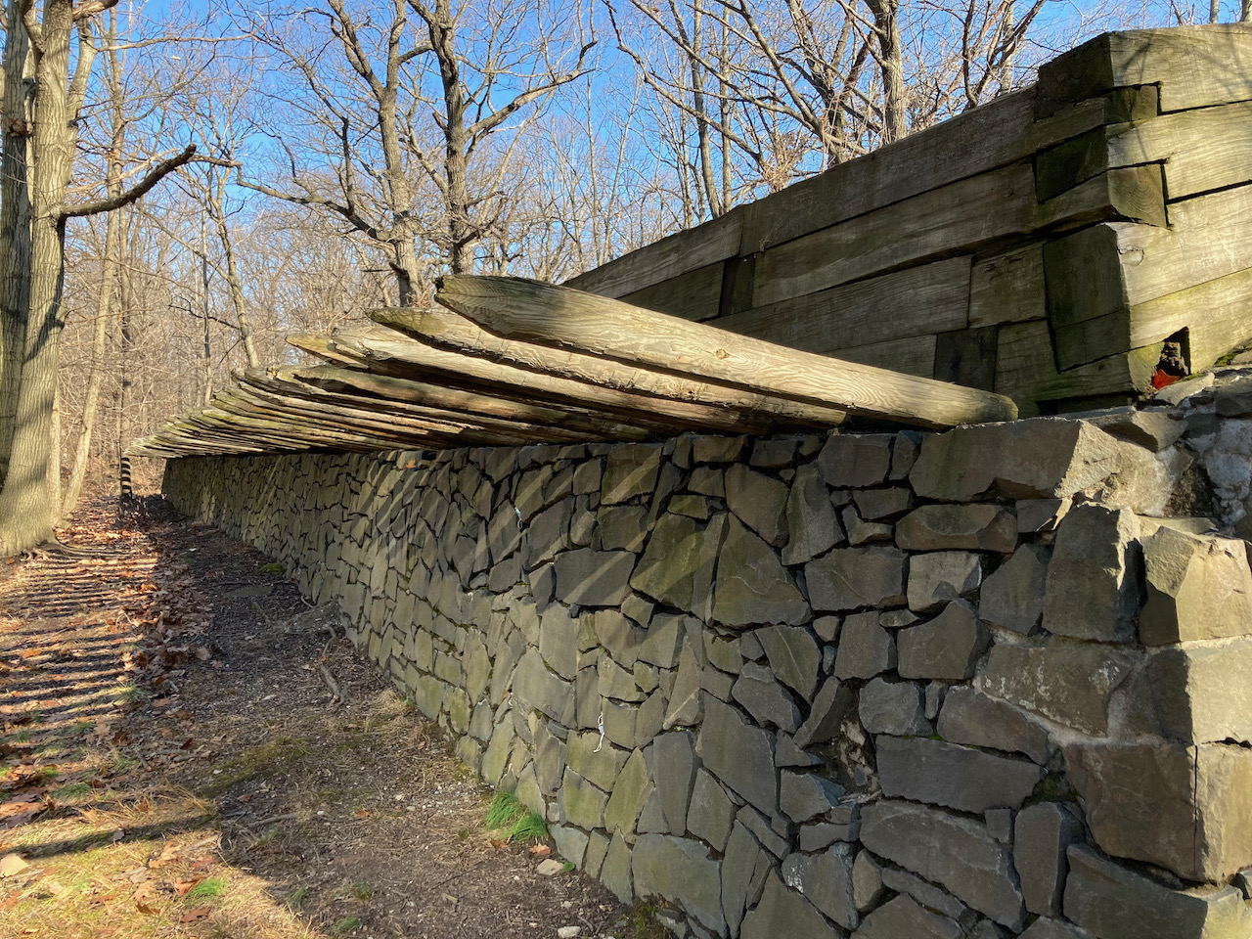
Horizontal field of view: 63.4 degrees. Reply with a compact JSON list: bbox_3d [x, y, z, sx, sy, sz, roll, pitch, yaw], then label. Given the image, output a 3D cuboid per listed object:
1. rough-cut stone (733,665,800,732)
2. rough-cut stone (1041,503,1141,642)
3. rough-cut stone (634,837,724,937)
[{"bbox_3d":[0.426,0.622,2.789,0.122,0.123,0.335,5,-2,-26],"label":"rough-cut stone"},{"bbox_3d":[0.957,0.209,1.985,0.170,0.253,0.168,8,-3,-25],"label":"rough-cut stone"},{"bbox_3d":[0.236,1.257,3.153,0.200,0.278,0.585,5,-2,-26],"label":"rough-cut stone"}]

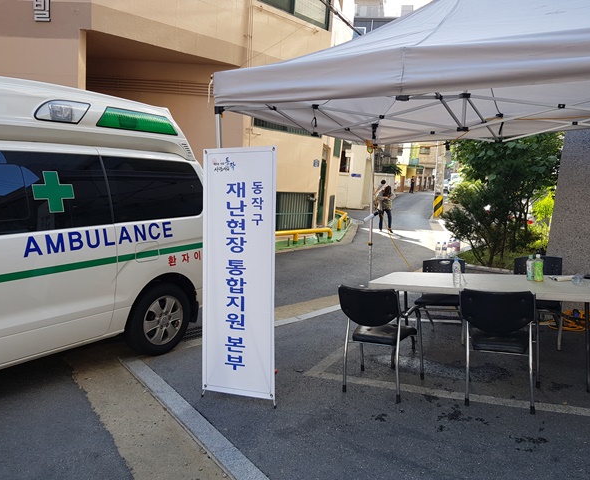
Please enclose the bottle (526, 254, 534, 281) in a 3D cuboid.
[{"bbox_3d":[1.870,0.221,3.804,0.066,0.205,0.066,-1,5,24],"label":"bottle"}]

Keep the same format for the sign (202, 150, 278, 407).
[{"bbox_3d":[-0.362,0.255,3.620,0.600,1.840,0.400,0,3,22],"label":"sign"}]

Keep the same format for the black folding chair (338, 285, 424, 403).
[{"bbox_3d":[0.648,0.721,3.661,0.520,0.800,0.546,0,5,29],"label":"black folding chair"}]

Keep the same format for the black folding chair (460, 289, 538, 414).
[{"bbox_3d":[1.442,0.709,3.376,0.520,0.800,0.546,0,5,26],"label":"black folding chair"}]

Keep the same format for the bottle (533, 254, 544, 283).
[{"bbox_3d":[1.901,0.218,3.743,0.069,0.217,0.069,-1,5,24],"label":"bottle"}]

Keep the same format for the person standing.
[{"bbox_3d":[3.062,-1.005,16.000,0.550,1.570,0.420,0,7,-12],"label":"person standing"}]

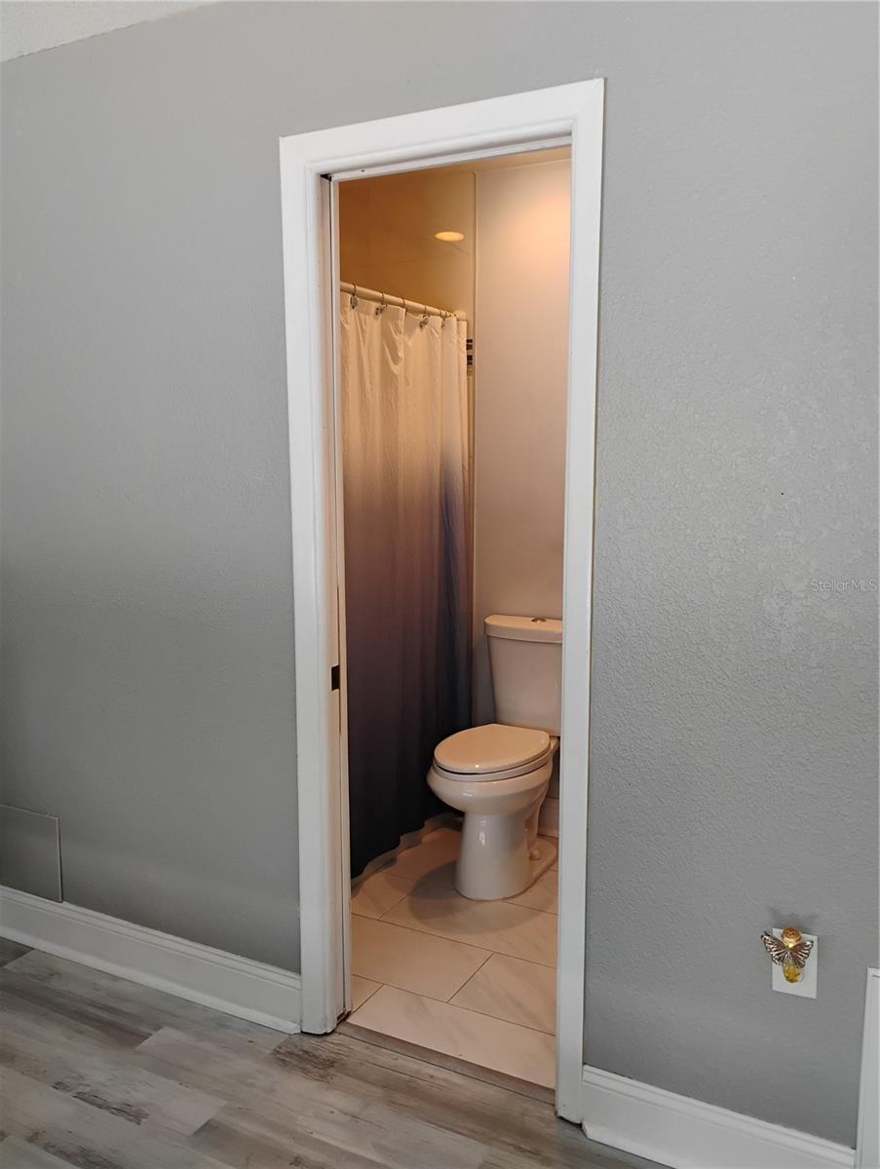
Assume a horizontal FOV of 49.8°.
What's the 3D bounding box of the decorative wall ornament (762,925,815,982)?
[{"bbox_3d":[0.647,0.687,1.765,0.089,0.092,0.060,4,10,27],"label":"decorative wall ornament"}]

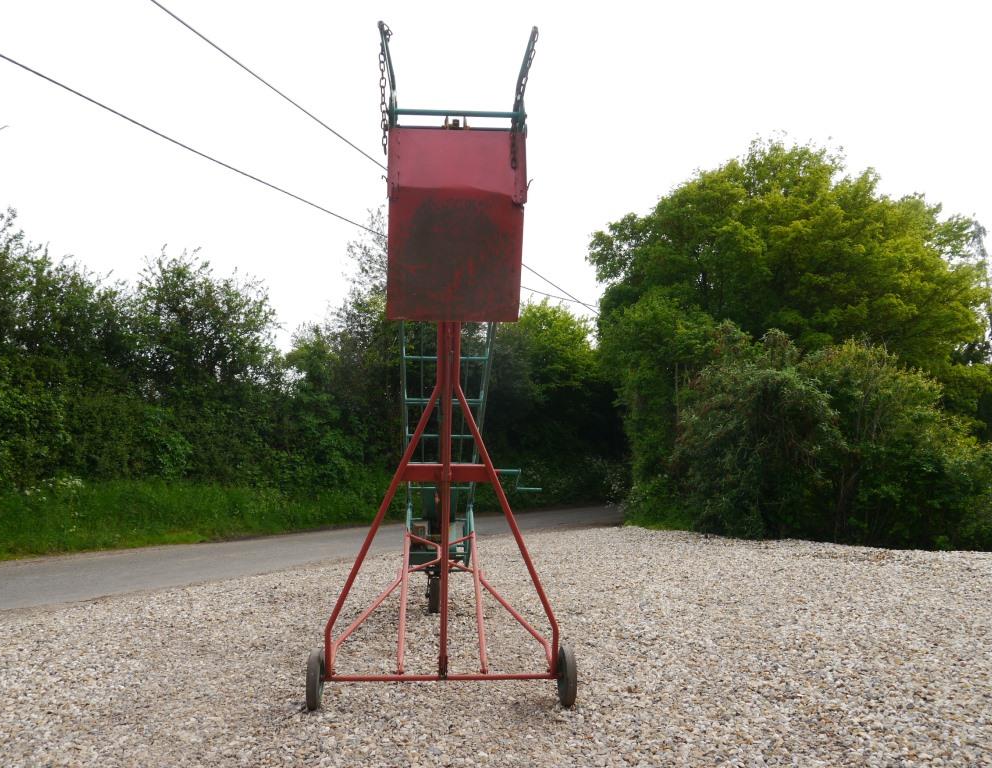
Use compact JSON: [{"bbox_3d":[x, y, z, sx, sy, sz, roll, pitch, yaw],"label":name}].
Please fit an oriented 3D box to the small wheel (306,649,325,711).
[{"bbox_3d":[-1.059,1.737,4.860,0.075,0.350,0.350,0,-5,-4],"label":"small wheel"}]

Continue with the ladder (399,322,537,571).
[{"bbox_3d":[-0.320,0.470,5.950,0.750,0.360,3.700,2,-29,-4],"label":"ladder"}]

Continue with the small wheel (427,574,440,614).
[{"bbox_3d":[-0.555,1.945,7.600,0.085,0.325,0.325,0,-5,-4],"label":"small wheel"}]

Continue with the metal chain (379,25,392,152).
[{"bbox_3d":[-0.407,-1.084,3.050,0.055,0.490,0.090,0,-5,-4],"label":"metal chain"}]

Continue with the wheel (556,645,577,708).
[{"bbox_3d":[0.420,1.740,4.920,0.075,0.350,0.350,0,-5,-4],"label":"wheel"}]

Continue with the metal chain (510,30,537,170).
[{"bbox_3d":[0.101,-1.044,3.050,0.100,0.520,0.160,0,-5,-4],"label":"metal chain"}]

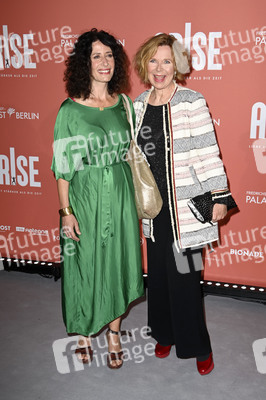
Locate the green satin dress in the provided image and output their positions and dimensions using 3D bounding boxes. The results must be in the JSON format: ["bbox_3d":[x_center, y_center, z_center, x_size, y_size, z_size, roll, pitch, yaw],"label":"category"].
[{"bbox_3d":[-0.161,0.101,2.623,0.510,1.290,0.370,0,16,-5],"label":"green satin dress"}]

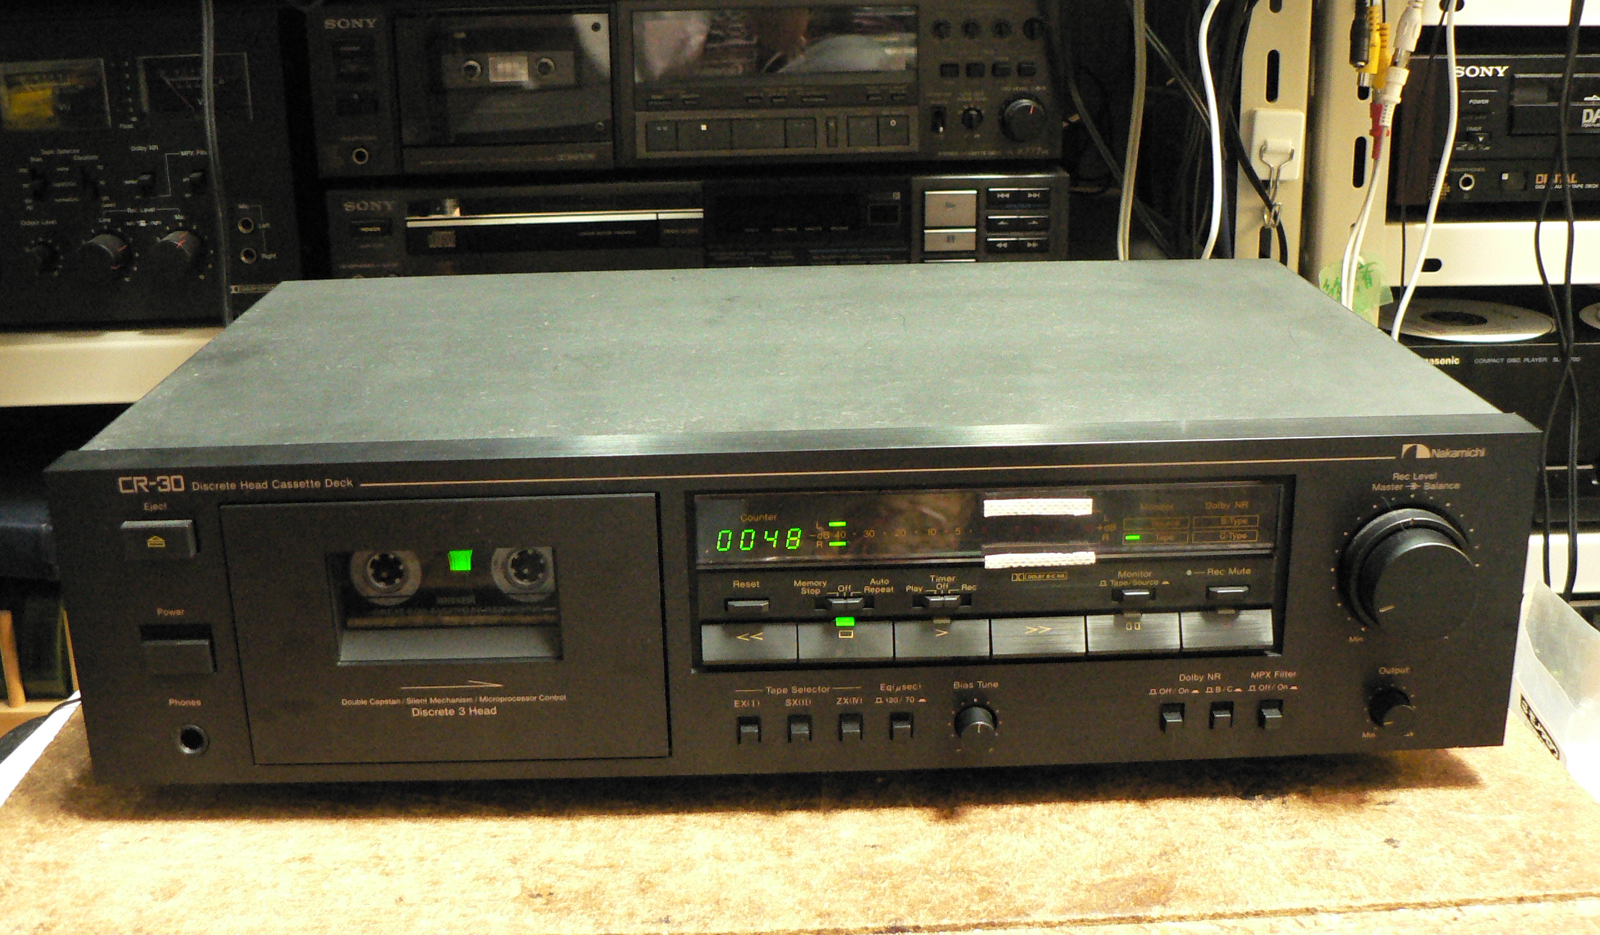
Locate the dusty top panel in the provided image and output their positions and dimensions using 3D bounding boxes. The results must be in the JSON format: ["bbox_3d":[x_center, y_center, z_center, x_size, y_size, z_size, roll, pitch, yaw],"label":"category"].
[{"bbox_3d":[-0.004,-0.044,0.603,0.424,0.006,0.227,-1,19,-1],"label":"dusty top panel"}]

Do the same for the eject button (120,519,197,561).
[{"bbox_3d":[-0.184,0.021,0.478,0.020,0.011,0.005,-1,19,-1],"label":"eject button"}]

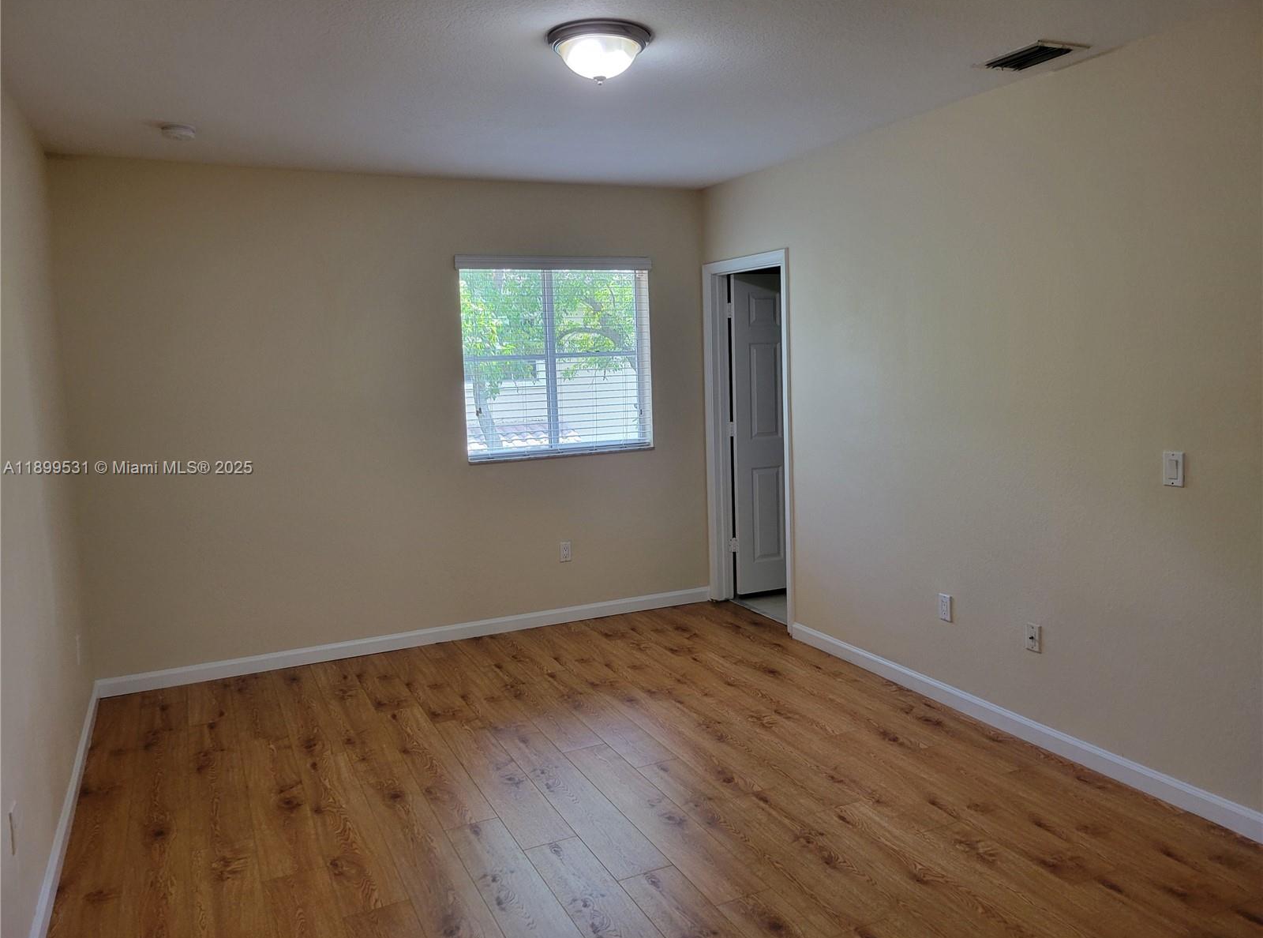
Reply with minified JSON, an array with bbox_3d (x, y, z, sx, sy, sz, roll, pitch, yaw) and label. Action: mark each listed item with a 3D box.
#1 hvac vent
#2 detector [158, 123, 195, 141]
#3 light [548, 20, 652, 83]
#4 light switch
[{"bbox_3d":[1.362,-1.397,3.246,0.231,0.020,0.298,-5,7,-25],"label":"hvac vent"},{"bbox_3d":[-1.845,-1.366,3.862,0.128,0.038,0.128,-5,7,-25],"label":"detector"},{"bbox_3d":[-0.099,-1.256,2.928,0.318,0.138,0.318,-2,7,0],"label":"light"},{"bbox_3d":[1.776,0.003,3.113,0.010,0.112,0.071,-5,7,-25],"label":"light switch"}]

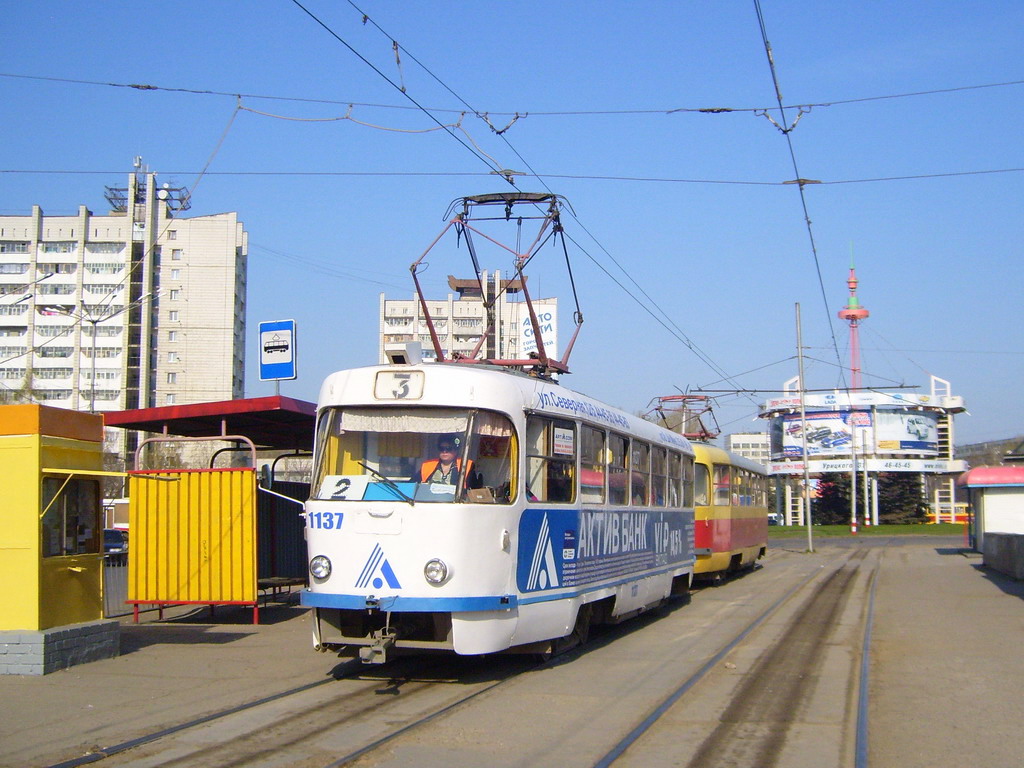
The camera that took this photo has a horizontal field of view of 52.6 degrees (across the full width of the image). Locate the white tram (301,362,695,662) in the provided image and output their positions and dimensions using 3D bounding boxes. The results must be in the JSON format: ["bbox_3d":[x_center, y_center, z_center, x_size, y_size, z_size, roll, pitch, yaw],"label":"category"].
[{"bbox_3d":[0.703,1.922,14.864,2.500,3.100,12.200,-2,-7,19],"label":"white tram"}]

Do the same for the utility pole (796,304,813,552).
[{"bbox_3d":[12.636,1.779,44.744,0.220,10.789,0.220,-1,-7,0],"label":"utility pole"}]

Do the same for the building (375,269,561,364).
[{"bbox_3d":[-7.612,2.872,190.082,31.000,44.179,18.000,0,-7,0],"label":"building"}]

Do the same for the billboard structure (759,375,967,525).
[{"bbox_3d":[32.135,6.309,94.576,17.800,12.706,13.500,-2,-7,19],"label":"billboard structure"}]

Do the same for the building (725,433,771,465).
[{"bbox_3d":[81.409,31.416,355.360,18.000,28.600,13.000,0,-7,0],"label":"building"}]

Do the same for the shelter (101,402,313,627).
[{"bbox_3d":[-3.809,2.205,17.832,3.000,3.250,6.200,-2,-7,19],"label":"shelter"}]

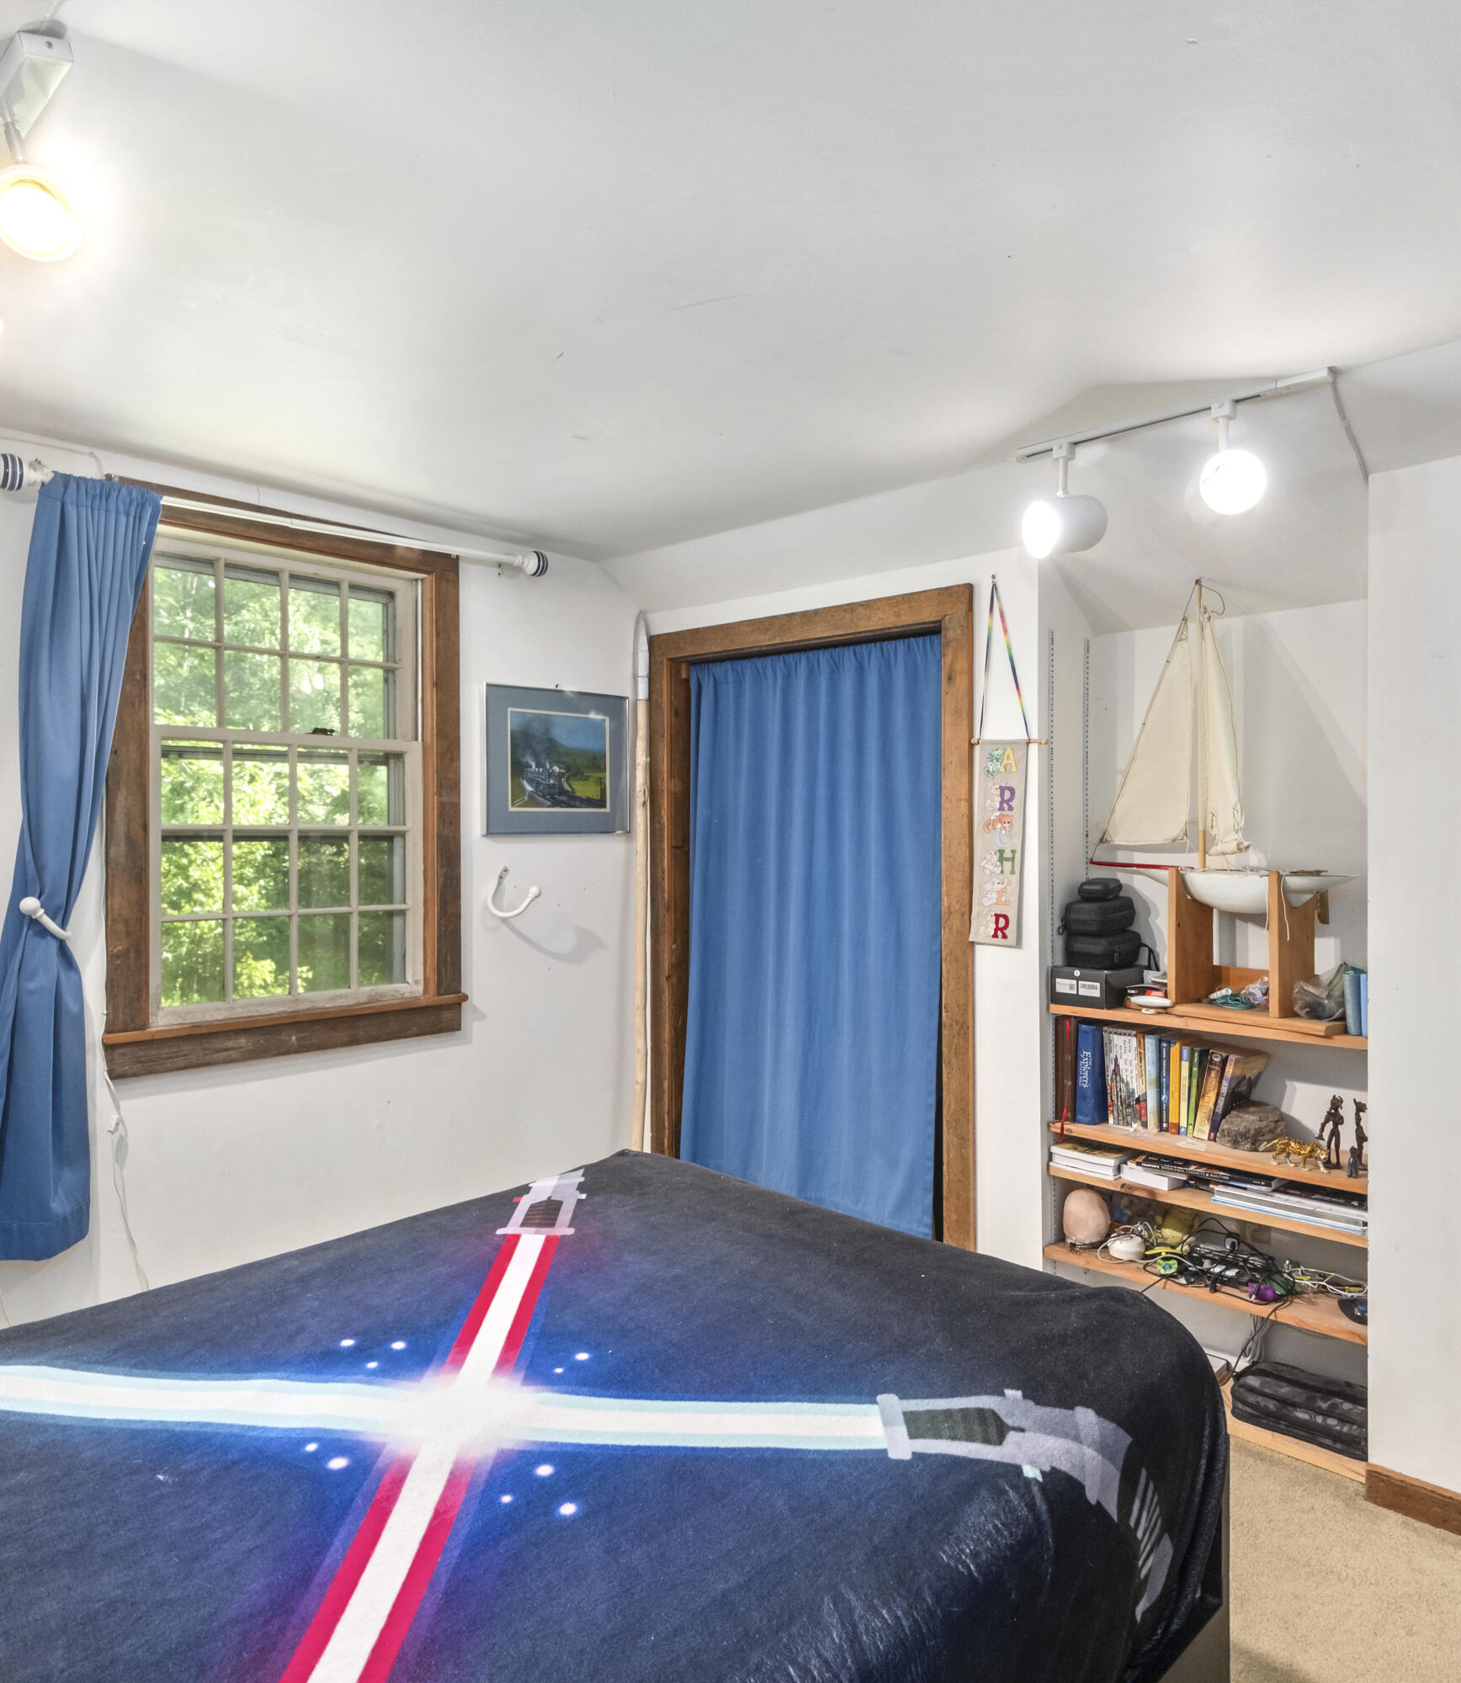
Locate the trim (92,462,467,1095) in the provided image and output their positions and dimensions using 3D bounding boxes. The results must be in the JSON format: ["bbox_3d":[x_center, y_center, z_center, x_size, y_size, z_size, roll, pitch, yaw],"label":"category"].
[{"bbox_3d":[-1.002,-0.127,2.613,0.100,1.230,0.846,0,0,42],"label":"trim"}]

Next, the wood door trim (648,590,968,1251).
[{"bbox_3d":[0.209,0.313,3.166,1.155,1.886,0.130,0,0,43],"label":"wood door trim"}]

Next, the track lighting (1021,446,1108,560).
[{"bbox_3d":[0.688,-0.685,2.283,0.155,0.234,0.117,0,0,-23],"label":"track lighting"}]

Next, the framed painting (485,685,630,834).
[{"bbox_3d":[-0.484,-0.222,3.159,0.022,0.403,0.513,0,0,42],"label":"framed painting"}]

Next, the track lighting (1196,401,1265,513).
[{"bbox_3d":[0.912,-0.694,2.078,0.117,0.232,0.155,0,0,10],"label":"track lighting"}]

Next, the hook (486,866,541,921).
[{"bbox_3d":[-0.609,0.138,3.134,0.110,0.145,0.090,0,0,43],"label":"hook"}]

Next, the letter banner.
[{"bbox_3d":[0.620,0.006,2.593,0.122,0.465,0.012,4,3,42],"label":"letter banner"}]

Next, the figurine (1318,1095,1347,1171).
[{"bbox_3d":[1.214,0.586,2.265,0.055,0.148,0.045,0,0,38],"label":"figurine"}]

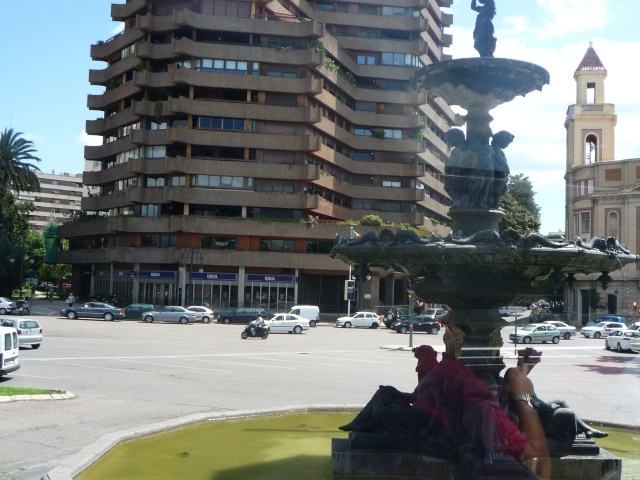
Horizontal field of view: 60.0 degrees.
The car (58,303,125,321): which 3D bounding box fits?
[{"bbox_3d":[-18.634,5.774,45.700,4.900,1.450,1.830,3,-4,-8],"label":"car"}]

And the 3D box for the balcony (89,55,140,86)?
[{"bbox_3d":[-23.475,-19.606,63.843,9.856,1.550,2.000,-2,-6,44],"label":"balcony"}]

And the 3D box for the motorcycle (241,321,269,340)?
[{"bbox_3d":[-4.294,5.978,36.691,2.000,1.150,0.750,4,-5,-24],"label":"motorcycle"}]

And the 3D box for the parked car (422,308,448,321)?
[{"bbox_3d":[11.988,8.063,57.081,1.720,1.600,4.200,-2,-6,45],"label":"parked car"}]

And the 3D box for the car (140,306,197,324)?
[{"bbox_3d":[-12.832,6.352,47.220,4.420,1.400,1.740,2,-4,-3],"label":"car"}]

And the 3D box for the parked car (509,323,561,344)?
[{"bbox_3d":[16.133,7.093,41.623,3.780,1.430,1.620,3,-5,-13],"label":"parked car"}]

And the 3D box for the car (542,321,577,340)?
[{"bbox_3d":[18.255,7.256,44.728,4.350,1.410,1.720,4,-5,-20],"label":"car"}]

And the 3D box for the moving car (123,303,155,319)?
[{"bbox_3d":[-16.885,6.361,49.415,4.000,1.430,1.660,2,-4,-3],"label":"moving car"}]

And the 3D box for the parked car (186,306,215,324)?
[{"bbox_3d":[-11.300,6.501,48.401,4.100,1.430,1.720,3,-5,-3],"label":"parked car"}]

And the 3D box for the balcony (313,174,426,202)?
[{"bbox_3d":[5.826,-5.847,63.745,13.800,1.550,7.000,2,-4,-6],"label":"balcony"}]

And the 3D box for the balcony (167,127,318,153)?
[{"bbox_3d":[-8.003,-10.514,59.911,15.813,1.520,2.000,3,-4,-7],"label":"balcony"}]

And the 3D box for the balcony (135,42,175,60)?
[{"bbox_3d":[-17.790,-20.349,60.822,4.305,1.570,1.900,2,-4,-3],"label":"balcony"}]

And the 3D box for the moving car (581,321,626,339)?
[{"bbox_3d":[25.904,8.202,50.595,4.200,1.440,1.740,3,-5,-7],"label":"moving car"}]

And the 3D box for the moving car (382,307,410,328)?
[{"bbox_3d":[7.755,7.116,50.264,1.750,1.800,4.200,-1,-5,44],"label":"moving car"}]

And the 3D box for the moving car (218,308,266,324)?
[{"bbox_3d":[-6.891,6.712,49.315,4.350,1.420,1.710,2,-4,-3],"label":"moving car"}]

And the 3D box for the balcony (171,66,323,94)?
[{"bbox_3d":[-7.722,-16.631,58.796,15.941,1.750,2.200,3,-5,-5],"label":"balcony"}]

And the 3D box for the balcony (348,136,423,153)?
[{"bbox_3d":[8.292,-11.459,67.201,9.354,1.500,1.512,2,-4,-6],"label":"balcony"}]

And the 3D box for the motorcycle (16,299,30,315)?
[{"bbox_3d":[-24.711,5.579,46.328,0.750,1.400,2.000,3,-4,-10],"label":"motorcycle"}]

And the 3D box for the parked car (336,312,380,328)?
[{"bbox_3d":[3.441,7.057,49.400,3.900,1.430,1.660,3,-4,-16],"label":"parked car"}]

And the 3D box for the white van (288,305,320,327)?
[{"bbox_3d":[-2.087,6.687,49.330,4.100,1.810,1.700,2,-4,-3],"label":"white van"}]

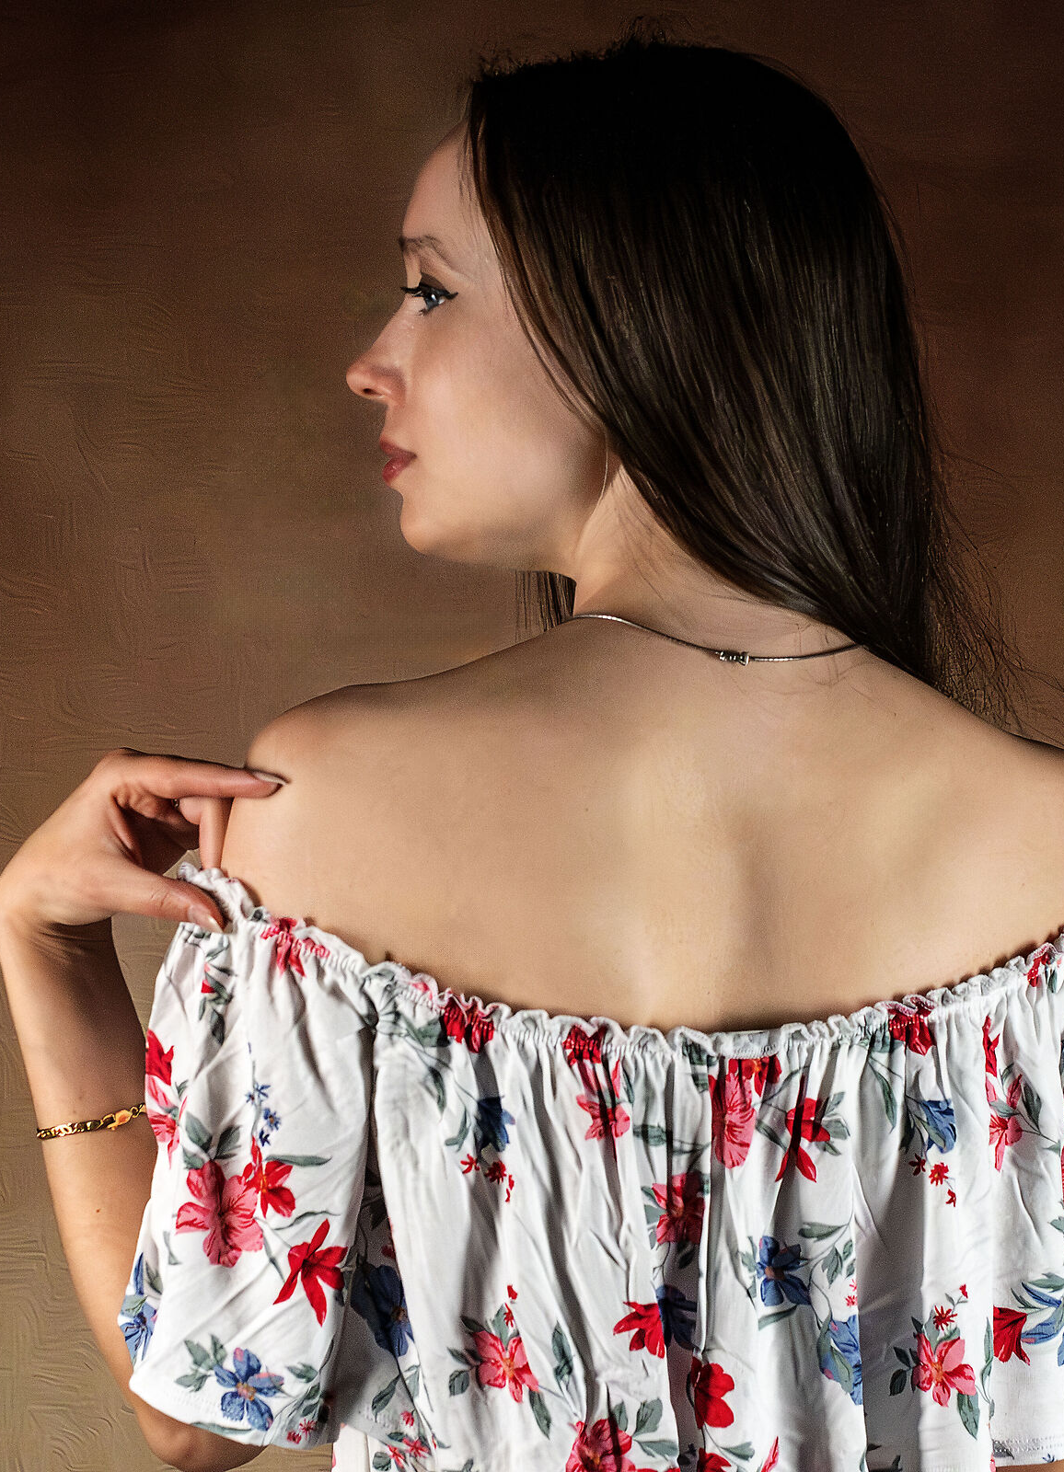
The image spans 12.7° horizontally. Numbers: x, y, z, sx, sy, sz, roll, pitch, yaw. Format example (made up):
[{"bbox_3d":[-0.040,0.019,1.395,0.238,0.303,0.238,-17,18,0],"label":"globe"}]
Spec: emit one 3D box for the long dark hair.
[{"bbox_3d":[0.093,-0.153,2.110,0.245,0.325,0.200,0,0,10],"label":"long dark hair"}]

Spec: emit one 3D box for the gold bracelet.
[{"bbox_3d":[-0.194,0.174,2.160,0.062,0.016,0.056,-15,3,-6],"label":"gold bracelet"}]

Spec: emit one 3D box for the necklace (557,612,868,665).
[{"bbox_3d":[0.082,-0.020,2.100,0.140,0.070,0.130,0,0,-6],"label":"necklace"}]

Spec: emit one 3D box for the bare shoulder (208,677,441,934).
[{"bbox_3d":[-0.090,0.031,2.110,0.105,0.113,0.110,0,0,-6],"label":"bare shoulder"}]

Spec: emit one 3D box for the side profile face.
[{"bbox_3d":[-0.023,-0.171,2.100,0.112,0.195,0.140,0,0,10],"label":"side profile face"}]

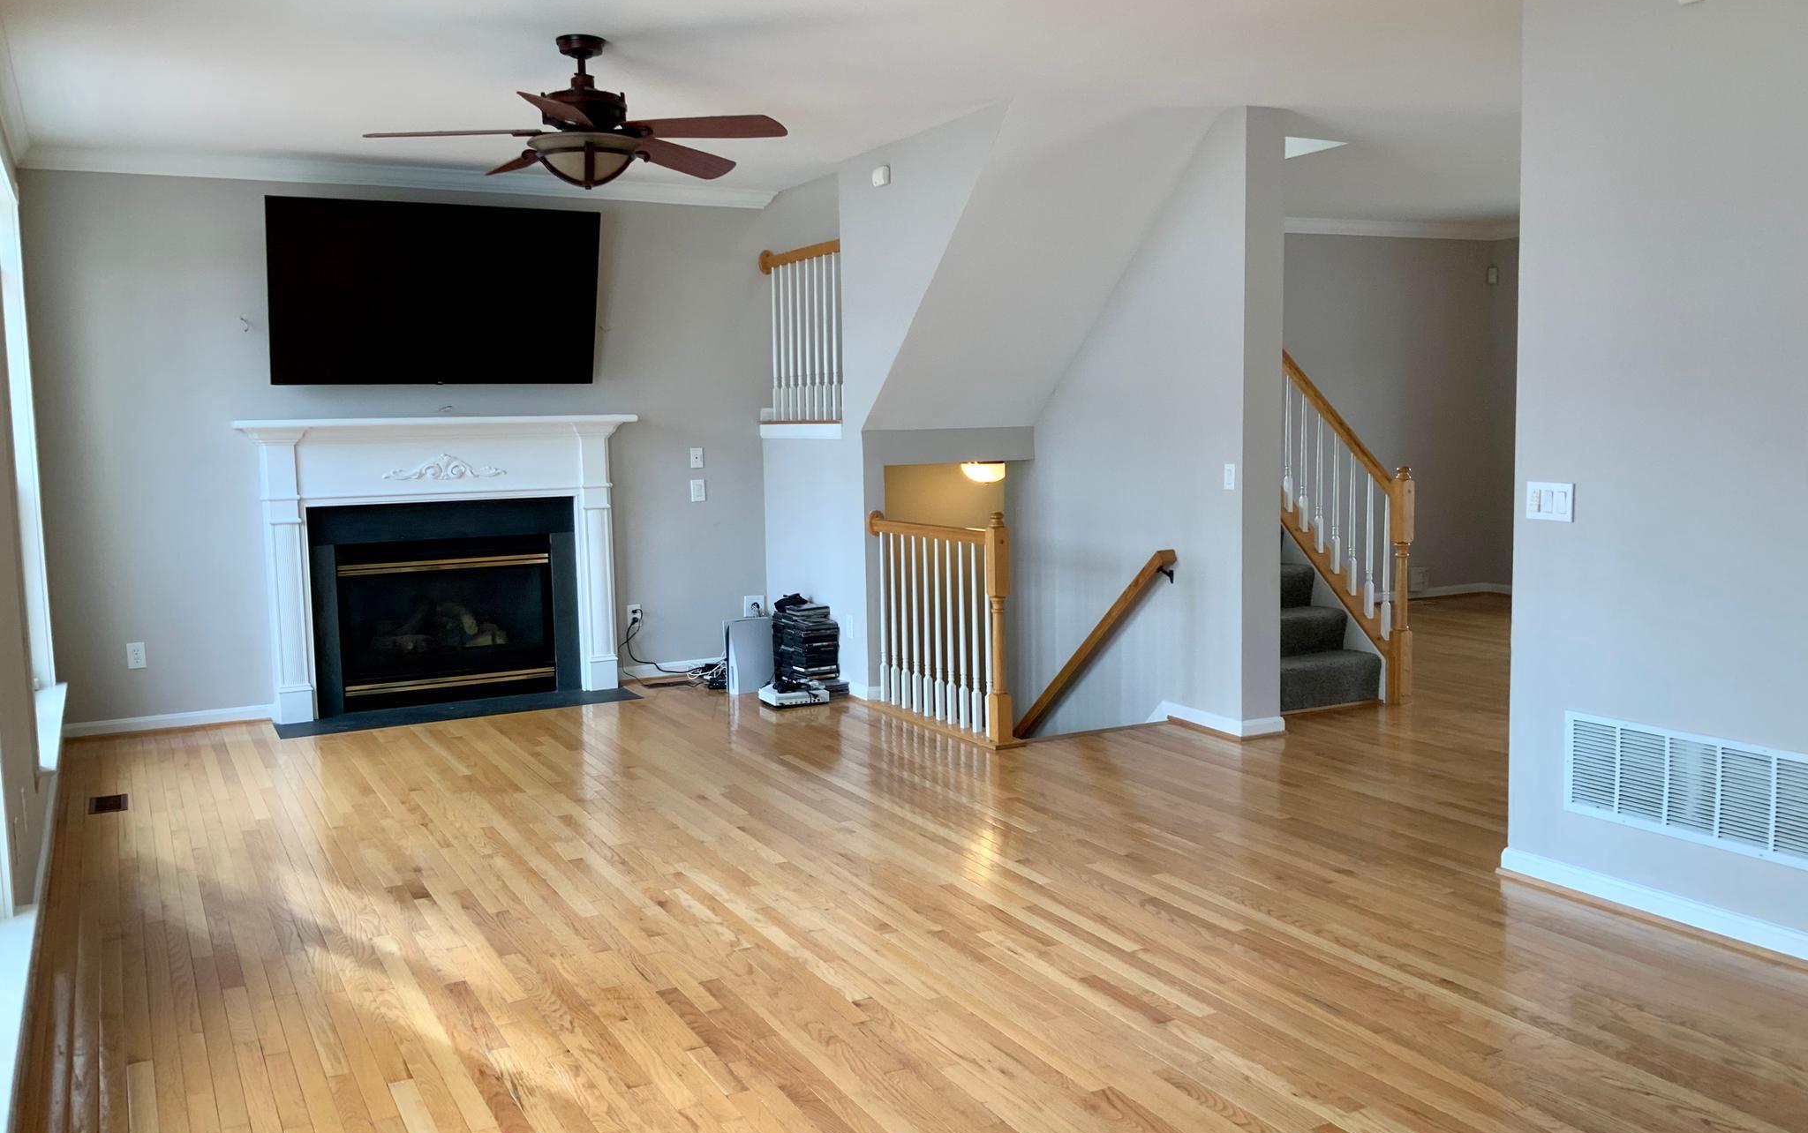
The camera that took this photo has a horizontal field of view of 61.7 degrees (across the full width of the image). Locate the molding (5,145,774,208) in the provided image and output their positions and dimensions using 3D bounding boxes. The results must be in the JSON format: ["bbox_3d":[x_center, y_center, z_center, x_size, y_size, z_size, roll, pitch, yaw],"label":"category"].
[{"bbox_3d":[-2.385,-1.974,7.754,3.718,0.094,0.087,-4,6,-28],"label":"molding"}]

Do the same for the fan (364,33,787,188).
[{"bbox_3d":[-1.111,-1.561,5.237,1.433,0.497,1.433,-4,6,-28],"label":"fan"}]

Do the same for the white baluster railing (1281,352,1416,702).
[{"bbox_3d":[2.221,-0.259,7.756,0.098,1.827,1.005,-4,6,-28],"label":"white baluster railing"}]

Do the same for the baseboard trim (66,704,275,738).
[{"bbox_3d":[-3.572,0.759,7.388,0.941,0.079,0.021,-4,6,-28],"label":"baseboard trim"}]

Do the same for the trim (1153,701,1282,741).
[{"bbox_3d":[1.444,0.696,7.040,0.281,0.084,0.696,-4,6,-28],"label":"trim"}]

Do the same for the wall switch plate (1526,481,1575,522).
[{"bbox_3d":[1.897,-0.190,4.457,0.008,0.114,0.160,-4,6,-28],"label":"wall switch plate"}]

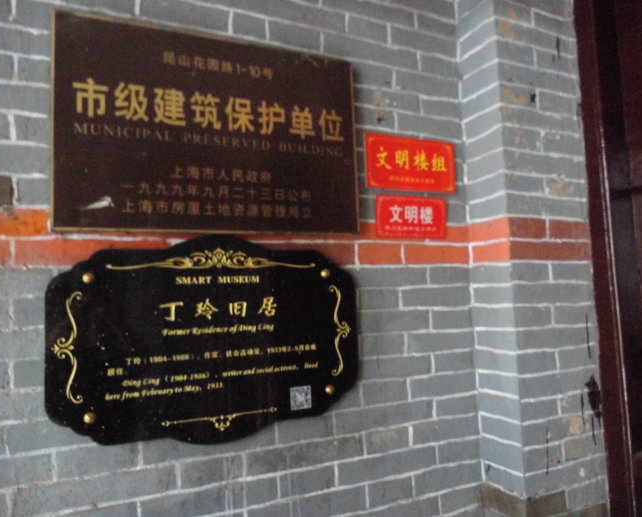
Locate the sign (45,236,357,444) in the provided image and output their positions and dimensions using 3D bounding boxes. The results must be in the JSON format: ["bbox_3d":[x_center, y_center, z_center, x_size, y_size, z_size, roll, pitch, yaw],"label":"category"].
[{"bbox_3d":[-0.193,0.154,0.962,0.594,0.395,0.018,0,-5,-24],"label":"sign"}]

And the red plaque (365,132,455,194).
[{"bbox_3d":[0.217,-0.222,1.189,0.250,0.126,0.008,0,-5,-24],"label":"red plaque"}]

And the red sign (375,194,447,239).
[{"bbox_3d":[0.215,-0.096,1.178,0.195,0.097,0.008,0,-5,-24],"label":"red sign"}]

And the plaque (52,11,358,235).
[{"bbox_3d":[-0.199,-0.244,0.999,0.597,0.394,0.022,-1,-4,-24],"label":"plaque"}]

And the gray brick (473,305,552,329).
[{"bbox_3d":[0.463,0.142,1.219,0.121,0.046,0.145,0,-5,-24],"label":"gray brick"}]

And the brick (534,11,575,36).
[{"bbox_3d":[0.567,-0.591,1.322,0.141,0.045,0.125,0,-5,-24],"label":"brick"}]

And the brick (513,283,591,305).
[{"bbox_3d":[0.531,0.089,1.240,0.262,0.047,0.120,0,-5,-24],"label":"brick"}]

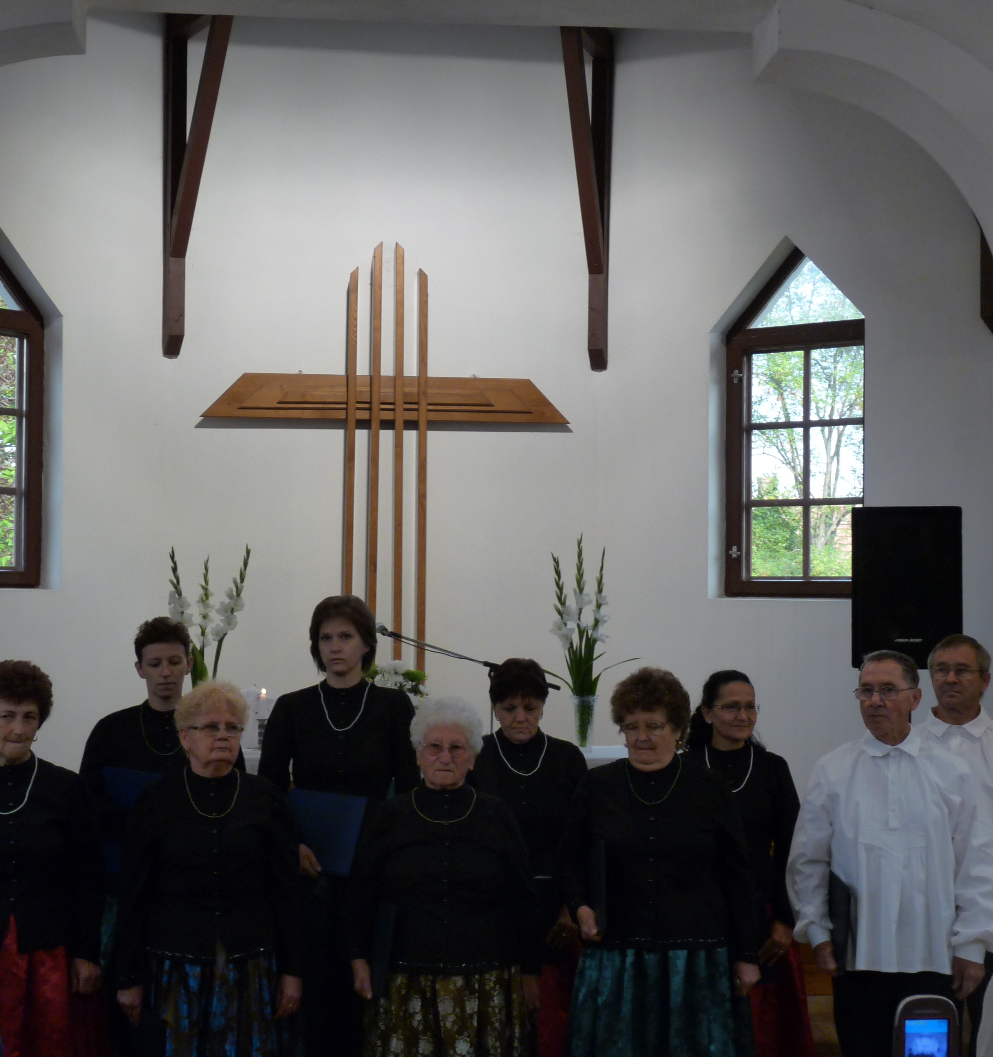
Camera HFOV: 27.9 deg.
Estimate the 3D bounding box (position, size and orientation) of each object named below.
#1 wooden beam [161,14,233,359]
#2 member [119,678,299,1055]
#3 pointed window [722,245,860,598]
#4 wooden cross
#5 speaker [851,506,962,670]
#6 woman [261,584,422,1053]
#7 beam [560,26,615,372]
[{"bbox_3d":[-1.366,-1.531,9.021,0.075,1.457,0.680,1,-2,-28],"label":"wooden beam"},{"bbox_3d":[-0.765,1.173,5.279,0.500,1.536,0.340,1,-2,-12],"label":"member"},{"bbox_3d":[1.408,-0.488,9.021,0.803,1.617,0.100,-1,-2,39],"label":"pointed window"},{"bbox_3d":[-0.517,-0.314,9.337,1.717,2.047,0.100,1,-2,-6],"label":"wooden cross"},{"bbox_3d":[1.654,0.240,8.036,0.424,0.641,0.380,0,-2,12],"label":"speaker"},{"bbox_3d":[-0.464,1.077,5.825,0.470,1.764,0.300,1,-2,-6],"label":"woman"},{"bbox_3d":[0.424,-1.500,9.196,0.075,1.493,0.680,0,-2,17],"label":"beam"}]

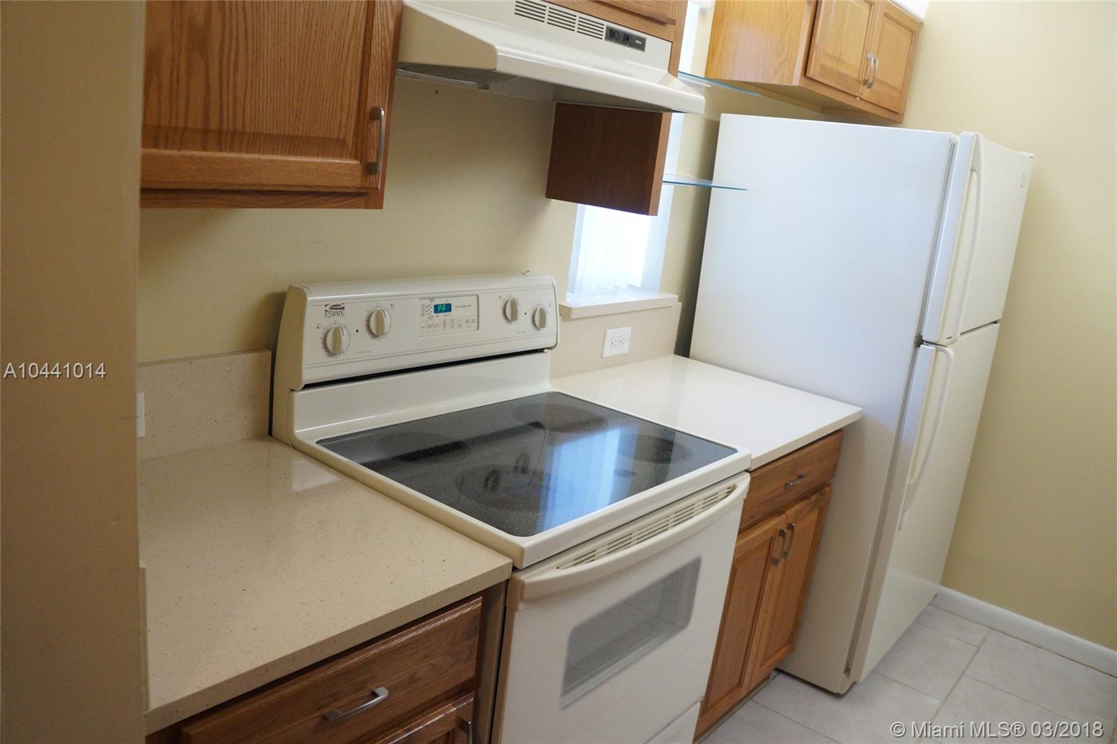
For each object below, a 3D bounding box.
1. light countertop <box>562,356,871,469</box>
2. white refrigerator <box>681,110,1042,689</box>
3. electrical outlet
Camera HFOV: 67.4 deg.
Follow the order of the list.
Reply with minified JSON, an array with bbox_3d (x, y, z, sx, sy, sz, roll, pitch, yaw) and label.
[{"bbox_3d":[0.390,0.087,2.262,0.659,0.034,0.693,17,18,38],"label":"light countertop"},{"bbox_3d":[0.946,0.070,2.771,0.764,1.661,0.778,17,18,38],"label":"white refrigerator"},{"bbox_3d":[0.176,-0.086,2.463,0.010,0.081,0.125,17,18,38],"label":"electrical outlet"}]

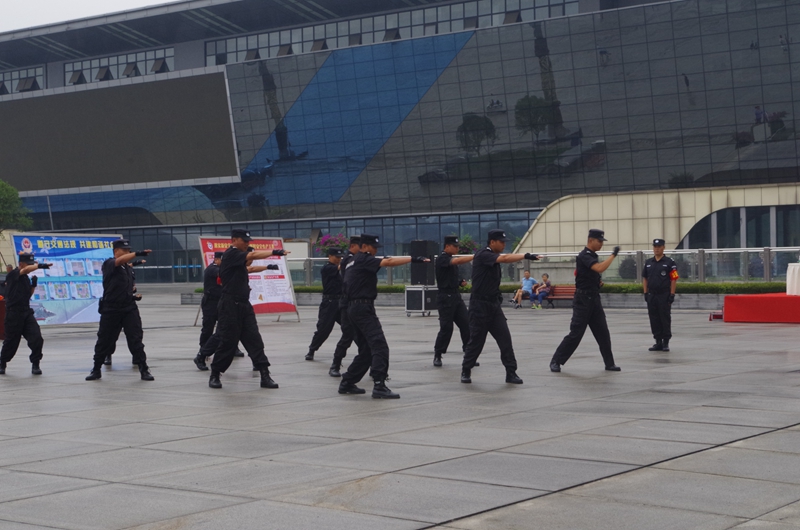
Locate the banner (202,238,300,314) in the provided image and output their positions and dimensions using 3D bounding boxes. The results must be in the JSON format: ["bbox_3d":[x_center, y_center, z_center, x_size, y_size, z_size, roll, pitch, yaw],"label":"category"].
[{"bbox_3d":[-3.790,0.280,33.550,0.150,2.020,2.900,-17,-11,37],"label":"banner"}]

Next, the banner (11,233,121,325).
[{"bbox_3d":[-7.090,0.300,29.350,0.150,2.030,2.900,-20,-13,37],"label":"banner"}]

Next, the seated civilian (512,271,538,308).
[{"bbox_3d":[4.240,0.840,45.100,0.600,1.280,0.850,-1,0,35],"label":"seated civilian"}]

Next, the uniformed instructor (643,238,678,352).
[{"bbox_3d":[4.190,0.480,21.400,0.570,1.770,0.360,-1,0,22],"label":"uniformed instructor"}]

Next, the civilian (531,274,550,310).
[{"bbox_3d":[4.740,0.870,44.800,0.550,1.220,0.780,-1,0,34],"label":"civilian"}]

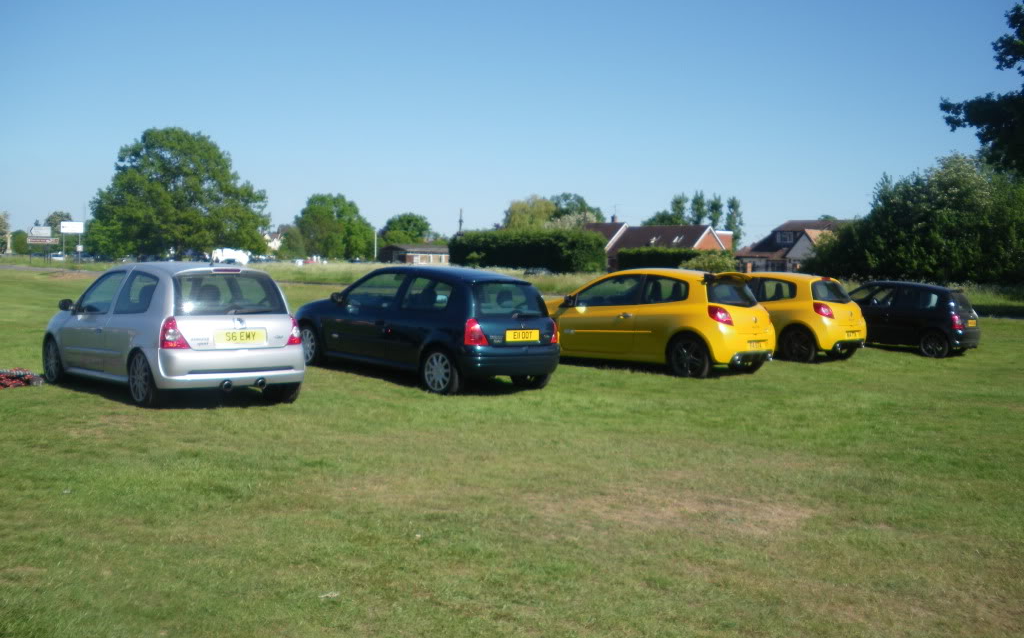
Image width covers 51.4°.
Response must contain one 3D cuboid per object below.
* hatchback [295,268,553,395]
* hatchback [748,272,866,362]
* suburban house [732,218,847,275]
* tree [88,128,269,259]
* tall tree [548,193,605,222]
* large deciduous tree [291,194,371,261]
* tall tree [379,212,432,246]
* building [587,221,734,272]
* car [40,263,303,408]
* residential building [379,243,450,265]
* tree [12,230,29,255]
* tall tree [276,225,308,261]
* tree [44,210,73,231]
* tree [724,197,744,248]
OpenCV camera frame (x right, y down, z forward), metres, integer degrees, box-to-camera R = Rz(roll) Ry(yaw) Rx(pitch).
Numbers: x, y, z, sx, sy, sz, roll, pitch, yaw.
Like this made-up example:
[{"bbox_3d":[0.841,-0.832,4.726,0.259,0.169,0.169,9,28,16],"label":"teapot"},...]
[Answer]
[{"bbox_3d":[-1.169,0.028,12.985,3.780,1.420,1.670,6,5,45],"label":"hatchback"},{"bbox_3d":[4.390,-0.101,19.406,1.790,1.480,4.000,-2,5,-44],"label":"hatchback"},{"bbox_3d":[23.217,-5.102,87.827,11.000,6.000,8.500,2,3,12],"label":"suburban house"},{"bbox_3d":[-39.316,-14.397,125.452,21.130,16.190,20.070,1,3,0],"label":"tree"},{"bbox_3d":[9.216,-12.398,159.580,10.000,13.000,10.000,2,3,0],"label":"tall tree"},{"bbox_3d":[-27.929,-13.871,165.312,12.400,11.170,11.160,1,3,0],"label":"large deciduous tree"},{"bbox_3d":[-19.605,-14.740,195.276,9.890,9.910,9.890,1,3,0],"label":"tall tree"},{"bbox_3d":[15.285,-7.261,109.594,8.000,6.000,14.500,-2,5,-45],"label":"building"},{"bbox_3d":[-3.790,0.075,11.560,1.680,1.420,3.800,-1,4,-41],"label":"car"},{"bbox_3d":[-10.927,-6.547,121.841,9.500,3.800,6.500,0,3,-25],"label":"residential building"},{"bbox_3d":[-80.650,-11.863,174.738,2.900,5.600,2.900,2,3,0],"label":"tree"},{"bbox_3d":[-36.172,-11.599,174.693,5.500,7.500,5.500,2,3,0],"label":"tall tree"},{"bbox_3d":[-89.725,-16.749,210.260,6.210,9.310,6.210,1,3,0],"label":"tree"},{"bbox_3d":[31.260,-10.873,149.612,2.900,12.100,2.900,2,3,0],"label":"tree"}]

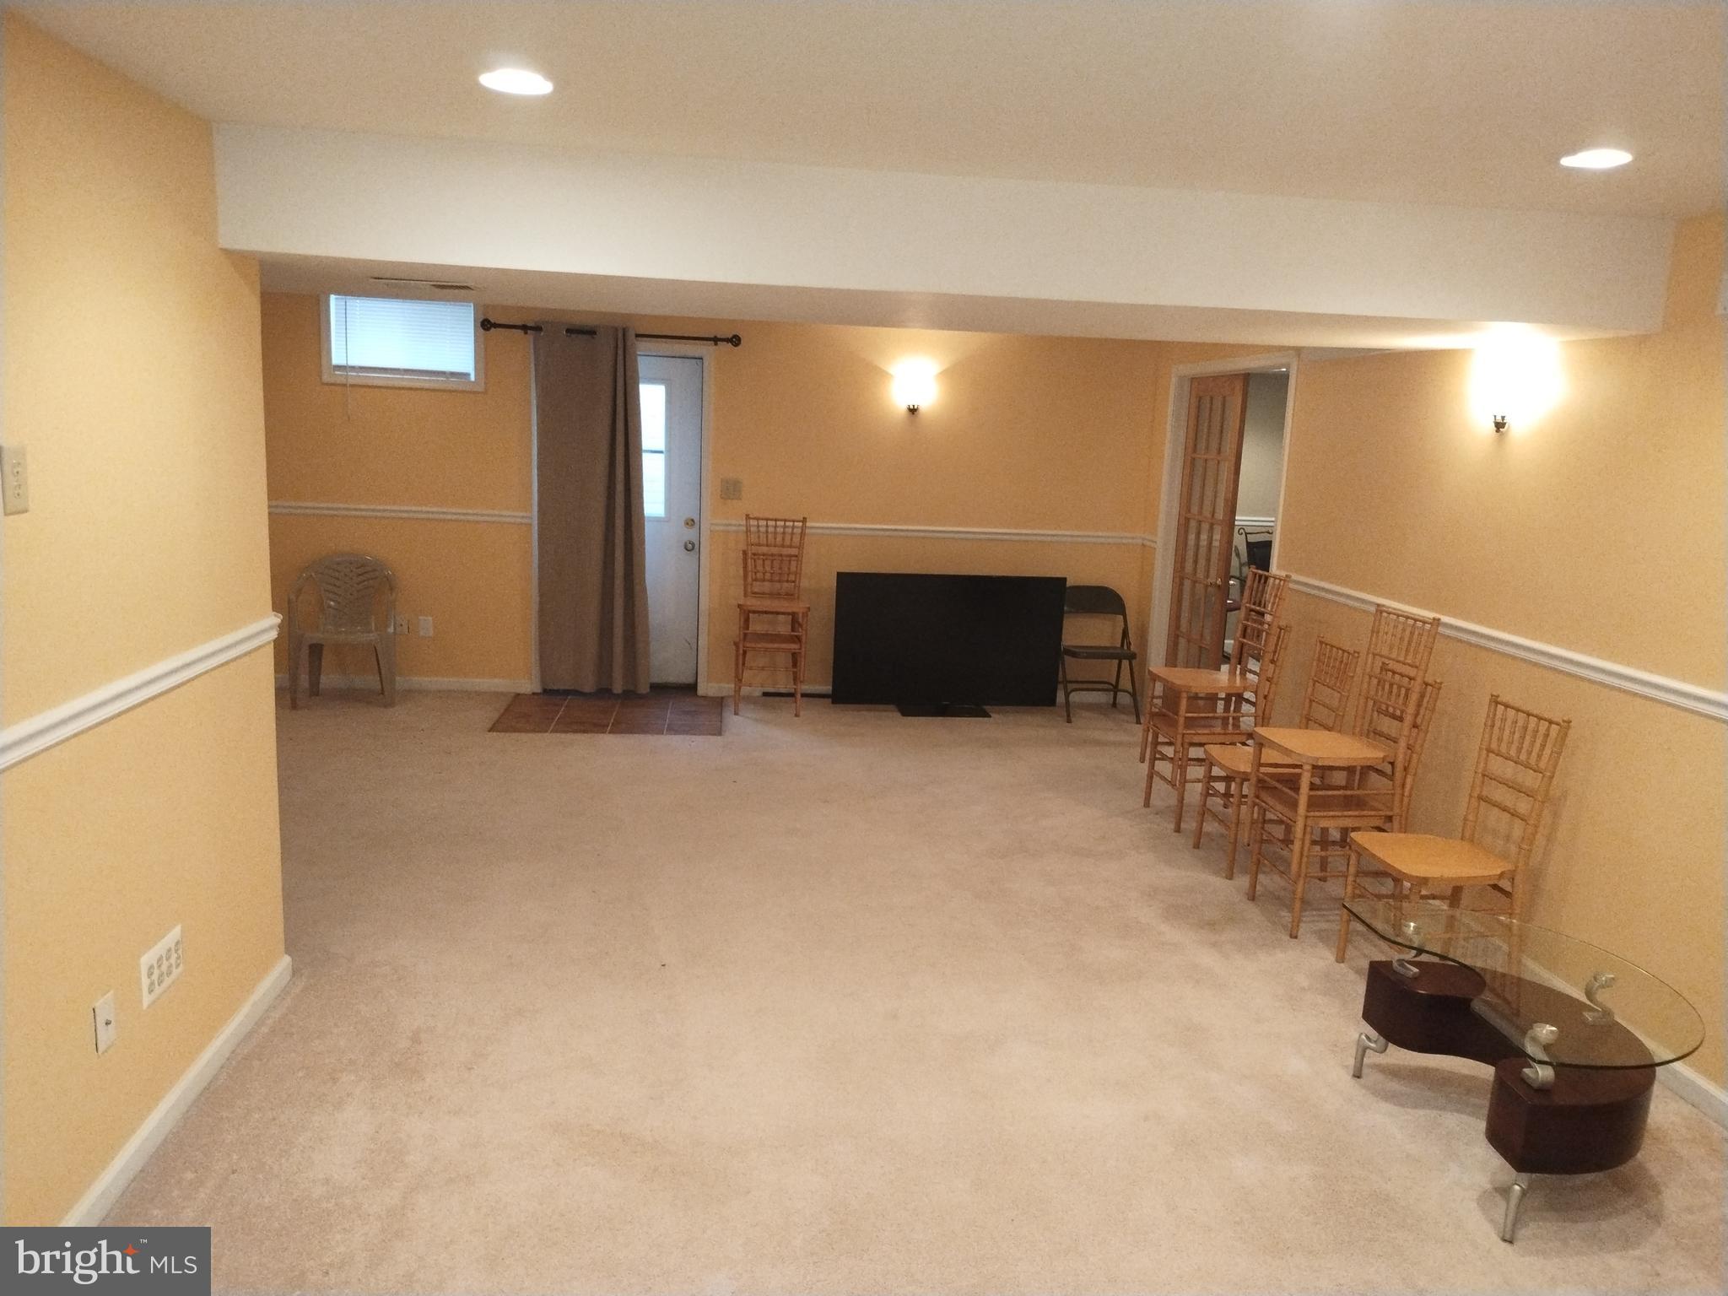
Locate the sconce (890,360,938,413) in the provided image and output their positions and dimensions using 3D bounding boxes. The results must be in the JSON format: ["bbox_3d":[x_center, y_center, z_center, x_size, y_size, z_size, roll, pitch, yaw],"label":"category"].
[{"bbox_3d":[0.293,-1.525,7.499,0.265,0.260,0.150,1,10,-7],"label":"sconce"}]

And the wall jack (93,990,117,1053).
[{"bbox_3d":[-1.554,0.773,2.572,0.010,0.112,0.076,1,10,-7],"label":"wall jack"}]

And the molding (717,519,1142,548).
[{"bbox_3d":[0.443,-0.717,7.837,2.810,0.065,0.030,2,10,-5],"label":"molding"}]

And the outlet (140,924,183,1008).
[{"bbox_3d":[-1.581,0.718,2.817,0.010,0.116,0.197,1,10,-7],"label":"outlet"}]

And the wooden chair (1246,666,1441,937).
[{"bbox_3d":[1.695,0.536,4.461,0.470,0.920,0.410,1,10,-9],"label":"wooden chair"}]

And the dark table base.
[{"bbox_3d":[1.622,1.075,3.062,0.525,0.315,0.785,2,10,-5],"label":"dark table base"}]

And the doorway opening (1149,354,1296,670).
[{"bbox_3d":[1.912,-0.464,6.731,0.130,2.120,1.670,1,10,-7],"label":"doorway opening"}]

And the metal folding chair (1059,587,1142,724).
[{"bbox_3d":[1.441,0.029,7.624,0.460,0.790,0.480,1,10,-7],"label":"metal folding chair"}]

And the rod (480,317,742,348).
[{"bbox_3d":[-1.485,-1.871,7.433,1.510,0.080,0.100,2,10,-5],"label":"rod"}]

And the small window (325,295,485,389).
[{"bbox_3d":[-2.657,-1.752,7.215,0.905,0.500,0.080,1,10,-7],"label":"small window"}]

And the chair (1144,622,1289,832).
[{"bbox_3d":[1.575,0.341,5.626,0.440,0.925,0.410,2,10,-5],"label":"chair"}]

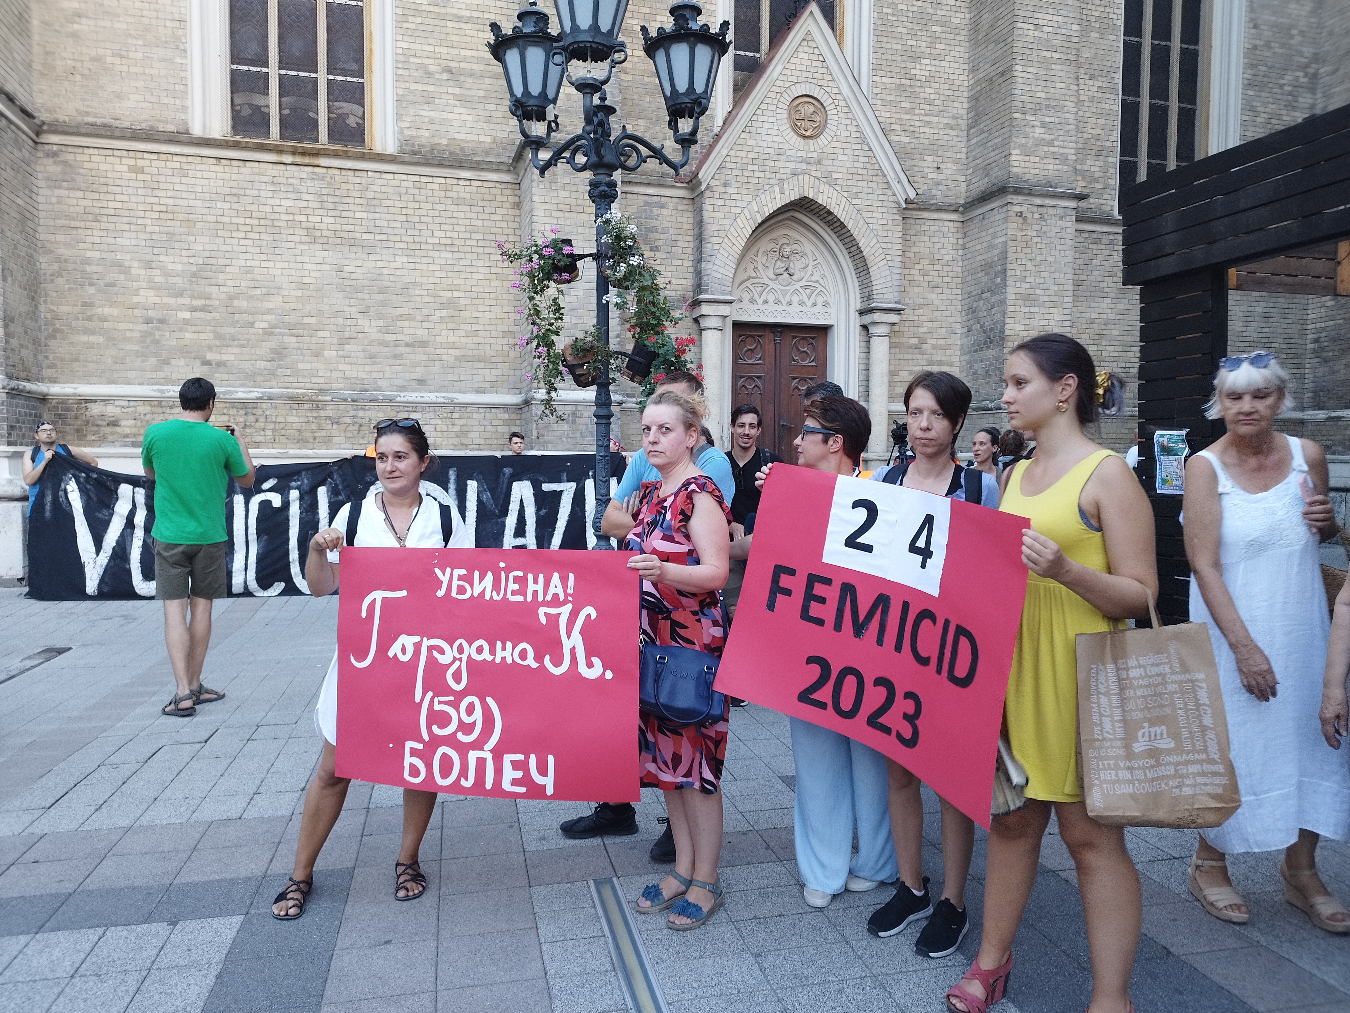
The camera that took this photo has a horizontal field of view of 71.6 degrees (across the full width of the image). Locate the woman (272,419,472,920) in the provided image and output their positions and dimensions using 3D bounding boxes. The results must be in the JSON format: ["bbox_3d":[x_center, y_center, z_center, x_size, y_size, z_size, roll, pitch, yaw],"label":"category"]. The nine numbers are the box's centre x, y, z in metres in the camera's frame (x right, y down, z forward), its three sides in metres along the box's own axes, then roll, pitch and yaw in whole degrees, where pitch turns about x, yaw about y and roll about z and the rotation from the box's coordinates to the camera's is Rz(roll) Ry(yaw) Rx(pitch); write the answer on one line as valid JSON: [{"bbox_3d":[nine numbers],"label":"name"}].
[{"bbox_3d":[-0.971,0.492,3.030,0.620,1.551,0.460,0,3,-12],"label":"woman"}]

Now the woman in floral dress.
[{"bbox_3d":[0.012,0.450,2.950,0.430,1.639,0.420,4,5,45],"label":"woman in floral dress"}]

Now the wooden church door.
[{"bbox_3d":[1.463,-1.228,13.162,1.456,2.647,0.120,-1,3,-16],"label":"wooden church door"}]

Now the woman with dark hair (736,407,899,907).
[{"bbox_3d":[0.480,0.452,3.030,0.500,1.622,0.480,3,4,37],"label":"woman with dark hair"}]

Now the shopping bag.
[{"bbox_3d":[1.127,0.477,2.200,0.320,0.520,0.140,-6,-3,17],"label":"shopping bag"}]

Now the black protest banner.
[{"bbox_3d":[-3.211,0.167,9.135,5.521,1.400,0.250,0,3,-11],"label":"black protest banner"}]

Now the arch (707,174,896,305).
[{"bbox_3d":[1.638,-3.513,12.473,2.632,1.661,0.400,-1,3,-16],"label":"arch"}]

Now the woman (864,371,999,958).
[{"bbox_3d":[0.773,0.445,2.830,0.460,1.700,0.380,2,4,25],"label":"woman"}]

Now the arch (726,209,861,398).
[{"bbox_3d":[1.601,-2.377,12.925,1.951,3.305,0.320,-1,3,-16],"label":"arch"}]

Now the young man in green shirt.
[{"bbox_3d":[-2.659,0.195,5.250,0.600,1.837,0.480,0,3,-7],"label":"young man in green shirt"}]

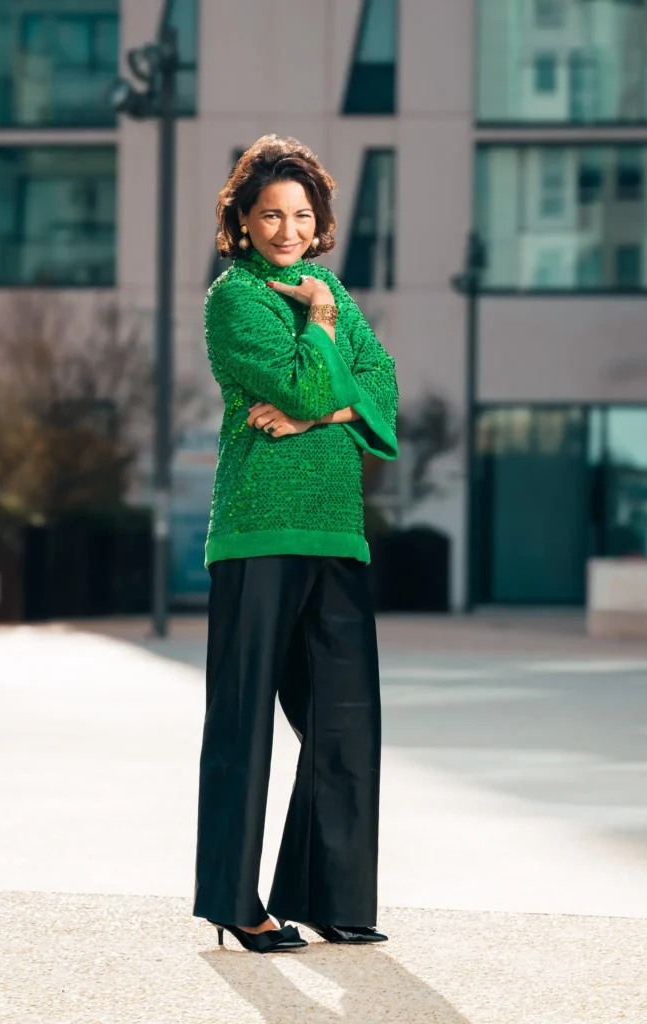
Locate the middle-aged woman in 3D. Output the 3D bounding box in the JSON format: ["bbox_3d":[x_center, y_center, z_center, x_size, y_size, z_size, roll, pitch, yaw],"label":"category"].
[{"bbox_3d":[-0.058,0.062,6.220,0.470,1.690,0.380,1,-1,-38],"label":"middle-aged woman"}]

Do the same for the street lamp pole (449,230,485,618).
[{"bbox_3d":[2.430,-1.500,50.000,0.450,6.400,0.580,1,-1,-6],"label":"street lamp pole"}]

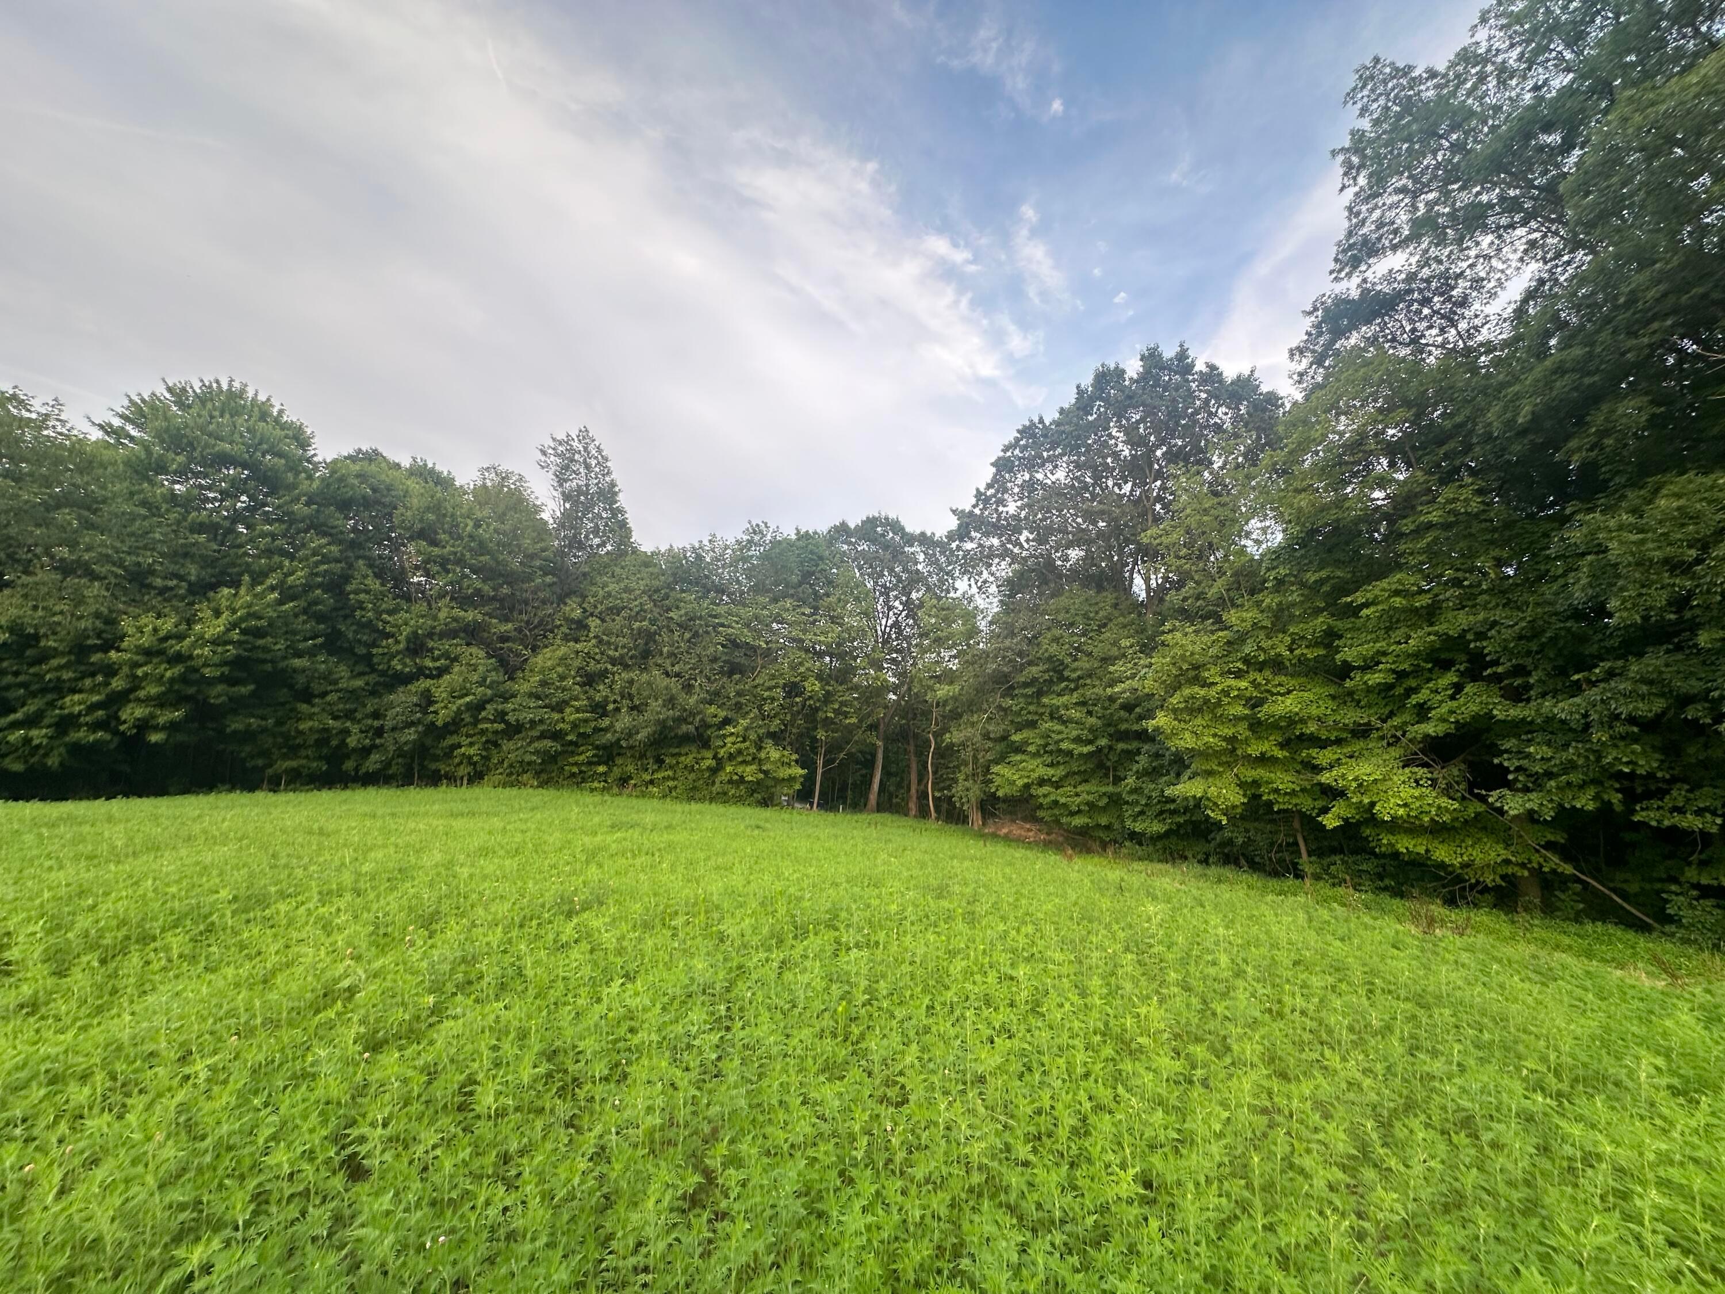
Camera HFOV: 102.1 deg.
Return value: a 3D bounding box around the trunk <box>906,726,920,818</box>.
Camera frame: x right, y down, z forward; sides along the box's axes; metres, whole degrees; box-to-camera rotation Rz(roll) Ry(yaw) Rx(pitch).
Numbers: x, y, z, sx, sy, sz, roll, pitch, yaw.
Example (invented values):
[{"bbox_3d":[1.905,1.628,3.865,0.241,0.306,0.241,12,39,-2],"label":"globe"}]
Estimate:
[{"bbox_3d":[2.334,5.774,32.222,0.420,4.238,0.400,0,-6,0],"label":"trunk"}]

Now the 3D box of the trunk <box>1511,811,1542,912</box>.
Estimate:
[{"bbox_3d":[12.457,4.028,13.095,0.360,1.823,0.360,-5,-8,43],"label":"trunk"}]

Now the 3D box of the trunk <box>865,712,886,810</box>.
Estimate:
[{"bbox_3d":[0.660,5.473,33.245,0.580,4.729,0.500,7,-6,1],"label":"trunk"}]

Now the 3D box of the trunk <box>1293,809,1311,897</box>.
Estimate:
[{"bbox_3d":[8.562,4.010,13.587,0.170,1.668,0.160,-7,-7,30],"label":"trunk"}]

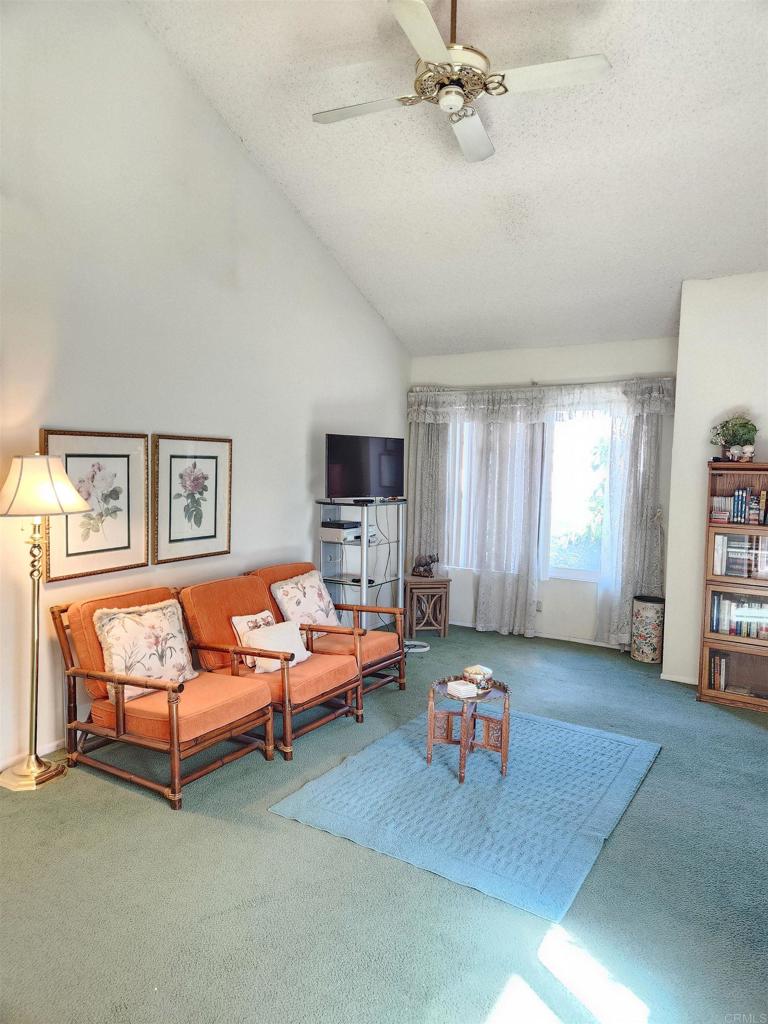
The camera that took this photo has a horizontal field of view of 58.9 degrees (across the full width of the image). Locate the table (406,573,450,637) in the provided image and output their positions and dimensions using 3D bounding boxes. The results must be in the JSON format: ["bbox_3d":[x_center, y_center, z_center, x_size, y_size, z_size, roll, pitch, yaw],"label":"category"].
[{"bbox_3d":[0.373,0.816,5.924,0.394,0.494,0.309,1,4,-4],"label":"table"}]

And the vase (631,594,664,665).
[{"bbox_3d":[2.074,0.921,5.293,0.269,0.459,0.269,4,5,30],"label":"vase"}]

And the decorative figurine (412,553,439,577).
[{"bbox_3d":[0.367,0.464,5.942,0.221,0.203,0.118,1,4,-4],"label":"decorative figurine"}]

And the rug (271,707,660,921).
[{"bbox_3d":[0.489,1.249,3.260,1.272,0.012,1.698,4,5,31],"label":"rug"}]

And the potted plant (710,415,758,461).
[{"bbox_3d":[2.264,-0.456,4.377,0.294,0.301,0.279,4,5,30],"label":"potted plant"}]

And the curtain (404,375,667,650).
[{"bbox_3d":[1.223,0.006,5.815,2.323,2.168,0.147,4,5,30],"label":"curtain"}]

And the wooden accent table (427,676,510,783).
[{"bbox_3d":[0.400,1.041,3.257,0.379,0.423,0.379,1,4,-4],"label":"wooden accent table"}]

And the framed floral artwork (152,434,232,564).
[{"bbox_3d":[-1.134,-0.080,4.083,0.038,0.737,0.603,4,5,30],"label":"framed floral artwork"}]

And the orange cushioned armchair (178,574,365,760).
[{"bbox_3d":[-0.652,0.796,3.813,0.853,0.779,0.639,4,5,29],"label":"orange cushioned armchair"}]

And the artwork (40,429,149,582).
[{"bbox_3d":[-1.467,-0.042,3.503,0.038,0.739,0.613,4,5,30],"label":"artwork"}]

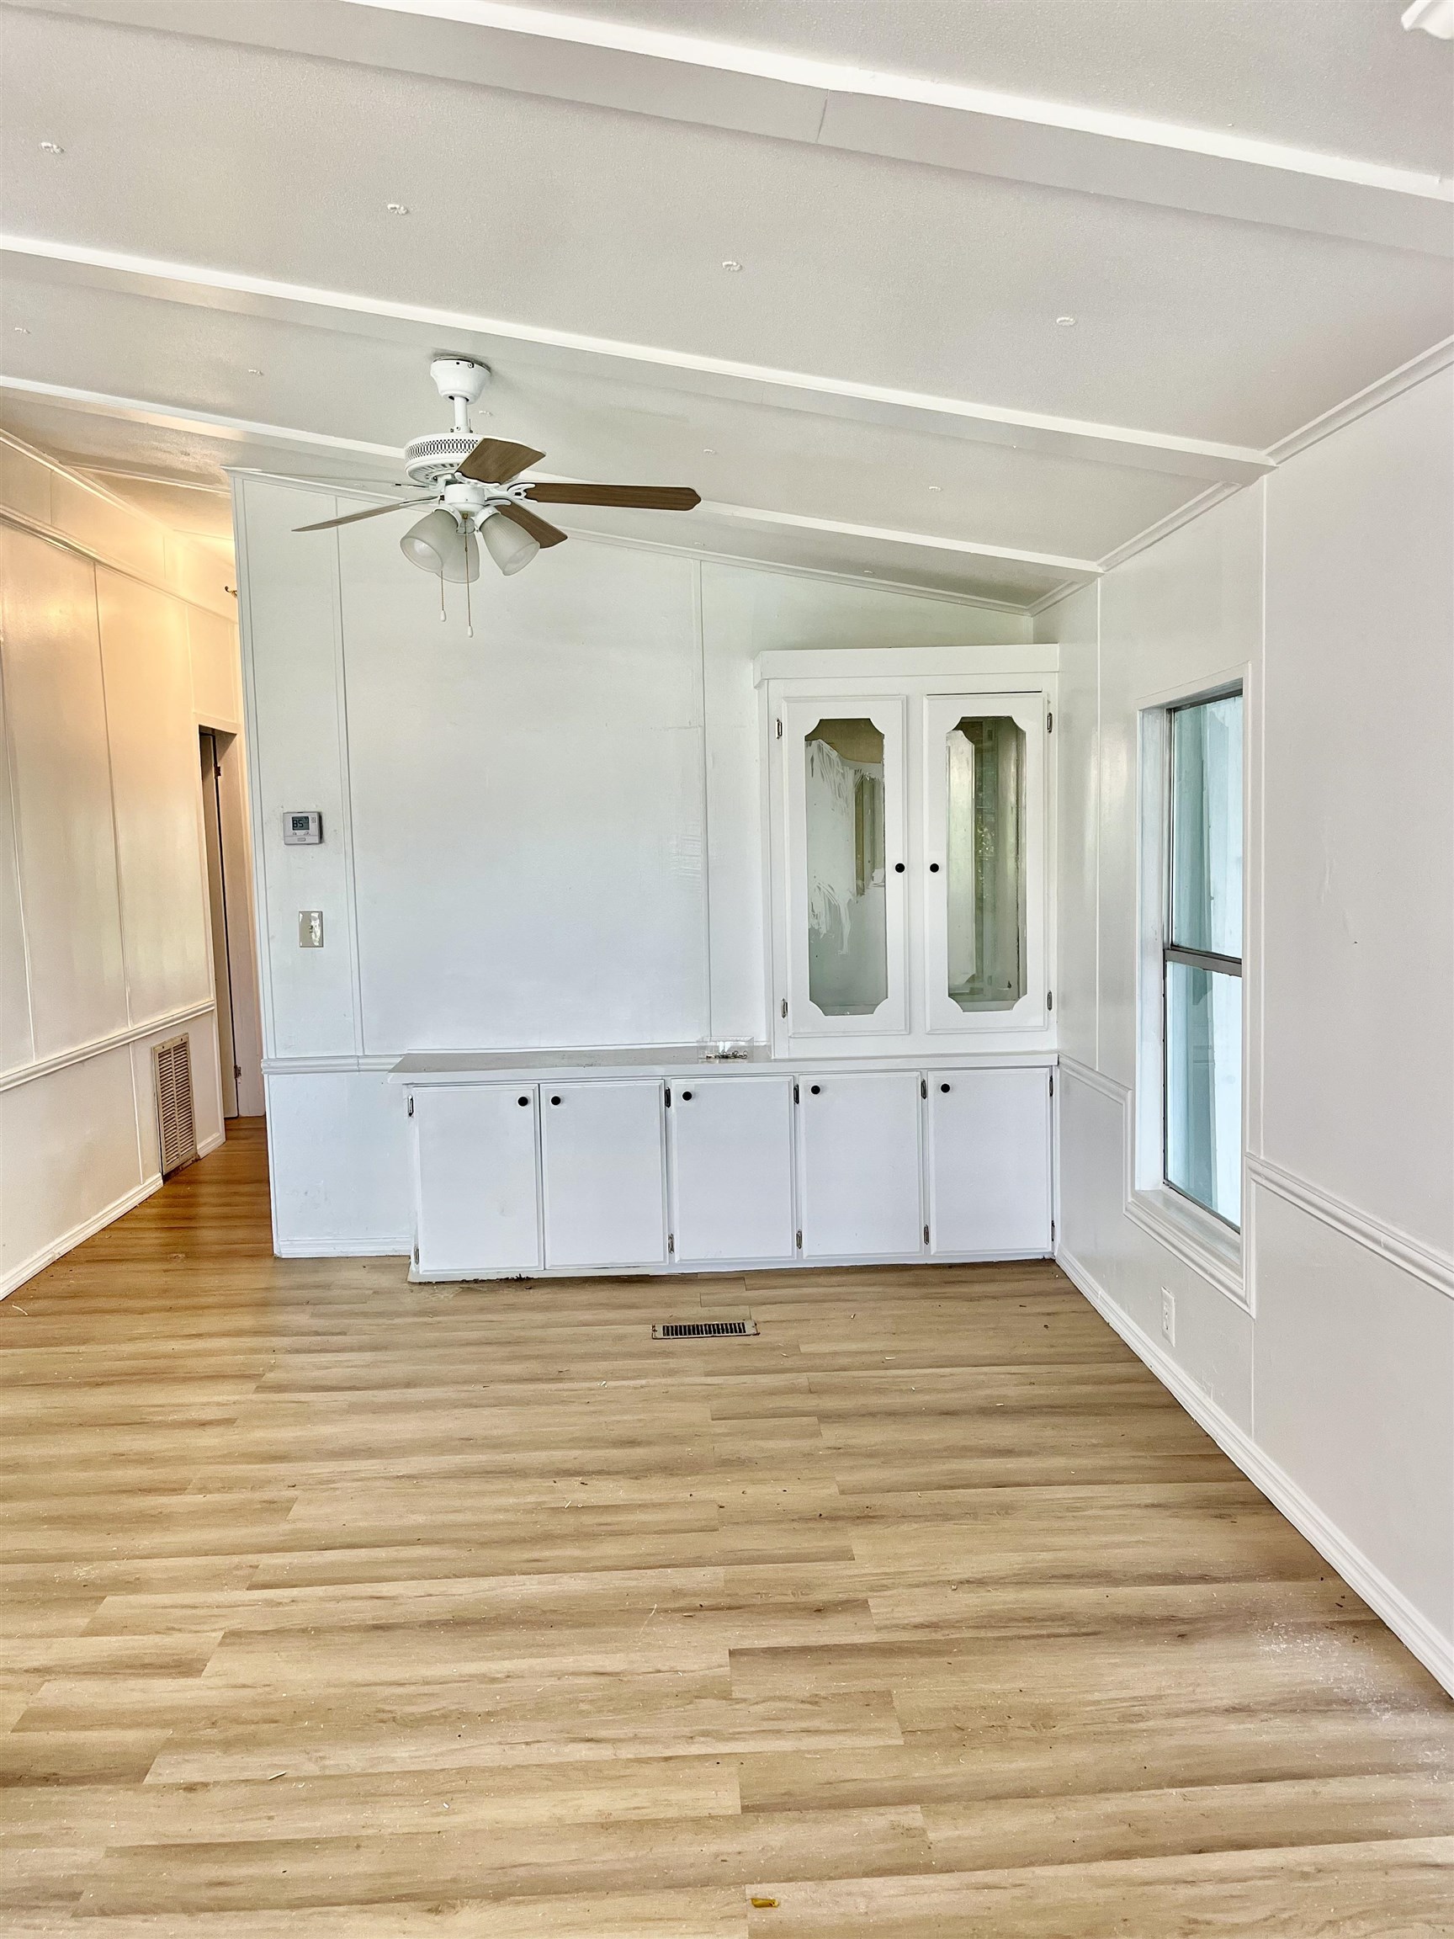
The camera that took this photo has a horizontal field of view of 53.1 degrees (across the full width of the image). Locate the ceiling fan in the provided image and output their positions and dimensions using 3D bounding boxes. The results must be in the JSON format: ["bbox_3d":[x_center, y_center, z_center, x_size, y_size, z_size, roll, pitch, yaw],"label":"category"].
[{"bbox_3d":[-0.614,-1.072,3.313,1.082,0.610,1.082,-2,5,-2],"label":"ceiling fan"}]

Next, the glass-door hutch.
[{"bbox_3d":[0.603,-0.392,4.966,0.981,1.330,0.328,-2,5,-2],"label":"glass-door hutch"}]

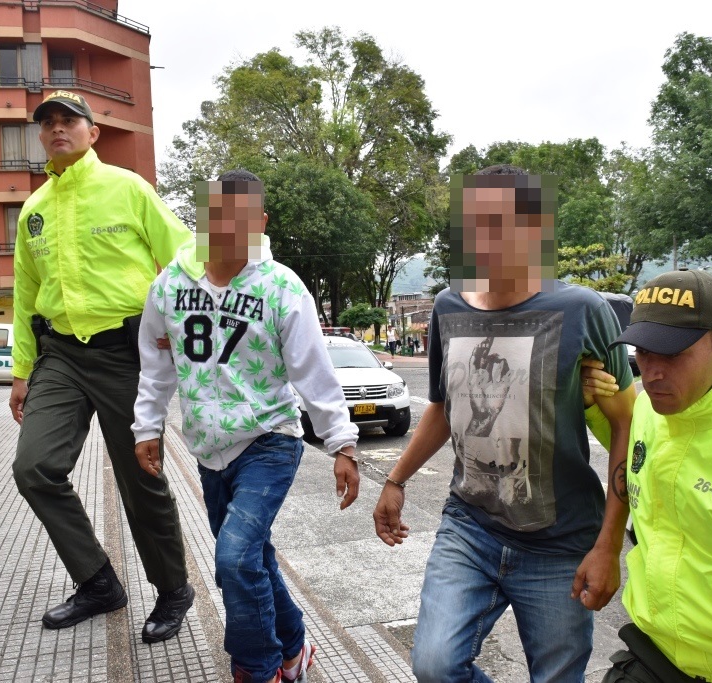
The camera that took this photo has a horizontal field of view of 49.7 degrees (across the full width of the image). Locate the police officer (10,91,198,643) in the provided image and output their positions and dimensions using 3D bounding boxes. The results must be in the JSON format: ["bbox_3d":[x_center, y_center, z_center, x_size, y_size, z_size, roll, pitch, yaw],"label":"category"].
[{"bbox_3d":[-0.812,0.081,2.500,0.580,1.750,0.460,-3,0,16],"label":"police officer"}]

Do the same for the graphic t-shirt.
[{"bbox_3d":[0.395,0.173,1.770,0.430,0.600,0.270,-3,0,31],"label":"graphic t-shirt"}]

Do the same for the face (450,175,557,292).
[{"bbox_3d":[0.329,-0.246,1.700,0.180,0.250,0.210,-3,0,36],"label":"face"}]

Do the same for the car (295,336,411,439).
[{"bbox_3d":[-0.420,0.700,13.800,1.880,1.820,4.320,-3,0,-15],"label":"car"}]

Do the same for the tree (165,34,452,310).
[{"bbox_3d":[-3.024,-9.103,46.000,16.500,18.800,15.000,-3,0,0],"label":"tree"}]

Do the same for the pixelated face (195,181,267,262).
[{"bbox_3d":[-0.338,-0.336,2.100,0.170,0.235,0.200,-3,0,18],"label":"pixelated face"}]

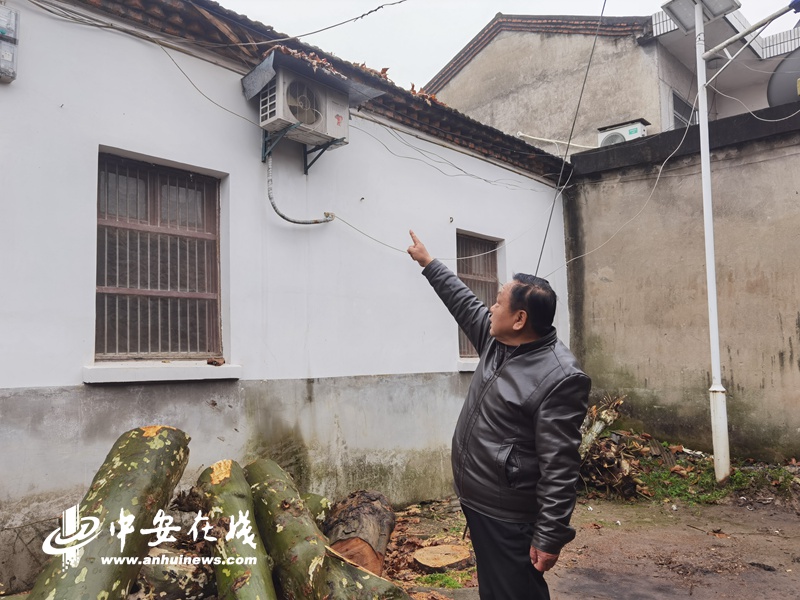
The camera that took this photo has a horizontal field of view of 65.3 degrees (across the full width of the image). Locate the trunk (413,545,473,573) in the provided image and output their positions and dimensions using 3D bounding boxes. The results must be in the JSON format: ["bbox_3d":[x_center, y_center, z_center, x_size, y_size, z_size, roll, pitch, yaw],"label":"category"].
[{"bbox_3d":[0.315,1.886,4.550,0.440,0.100,0.440,0,-5,0],"label":"trunk"}]

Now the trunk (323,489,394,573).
[{"bbox_3d":[-0.285,1.710,4.550,0.500,0.450,0.950,0,-5,-2],"label":"trunk"}]

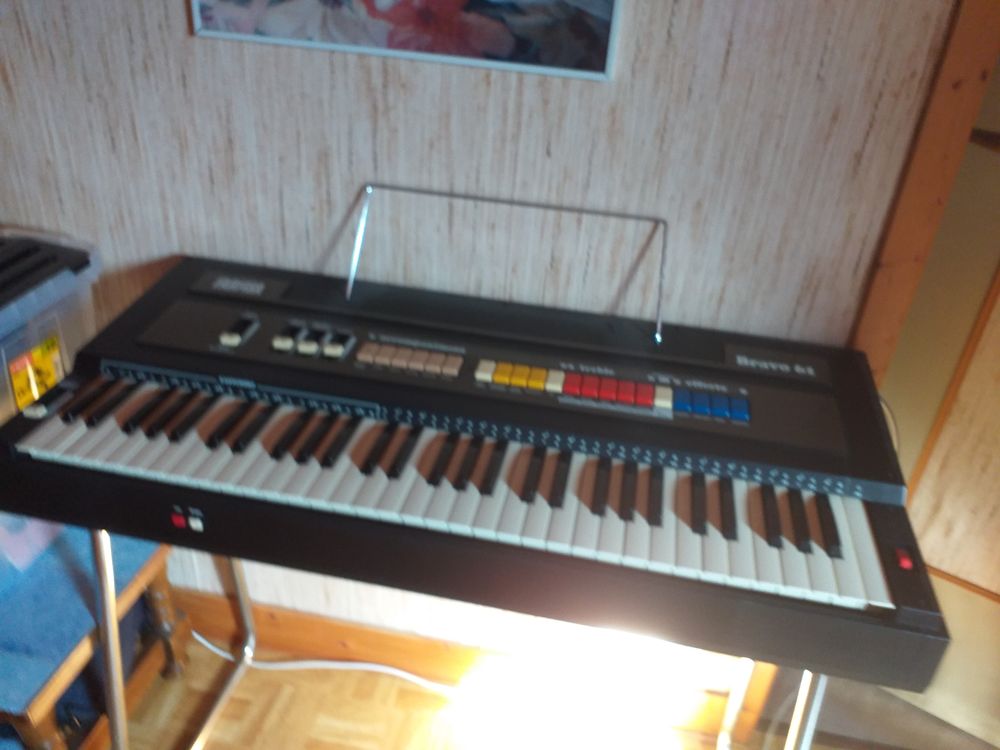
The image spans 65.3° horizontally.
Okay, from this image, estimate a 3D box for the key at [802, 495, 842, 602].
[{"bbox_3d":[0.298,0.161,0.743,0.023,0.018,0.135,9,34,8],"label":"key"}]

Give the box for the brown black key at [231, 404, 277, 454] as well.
[{"bbox_3d":[-0.261,0.052,0.836,0.012,0.010,0.086,9,32,7],"label":"brown black key"}]

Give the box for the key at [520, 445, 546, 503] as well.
[{"bbox_3d":[0.034,0.099,0.797,0.012,0.010,0.086,9,32,7],"label":"key"}]

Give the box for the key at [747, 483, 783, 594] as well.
[{"bbox_3d":[0.252,0.154,0.750,0.023,0.018,0.135,9,34,8],"label":"key"}]

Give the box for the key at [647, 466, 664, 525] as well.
[{"bbox_3d":[0.157,0.118,0.781,0.012,0.010,0.086,9,32,7],"label":"key"}]

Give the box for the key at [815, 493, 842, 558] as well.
[{"bbox_3d":[0.320,0.144,0.760,0.012,0.010,0.086,9,32,7],"label":"key"}]

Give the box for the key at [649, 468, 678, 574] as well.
[{"bbox_3d":[0.161,0.140,0.765,0.022,0.013,0.134,9,34,8],"label":"key"}]

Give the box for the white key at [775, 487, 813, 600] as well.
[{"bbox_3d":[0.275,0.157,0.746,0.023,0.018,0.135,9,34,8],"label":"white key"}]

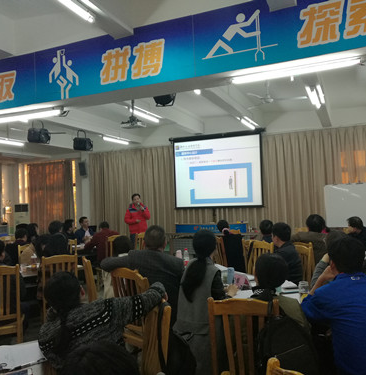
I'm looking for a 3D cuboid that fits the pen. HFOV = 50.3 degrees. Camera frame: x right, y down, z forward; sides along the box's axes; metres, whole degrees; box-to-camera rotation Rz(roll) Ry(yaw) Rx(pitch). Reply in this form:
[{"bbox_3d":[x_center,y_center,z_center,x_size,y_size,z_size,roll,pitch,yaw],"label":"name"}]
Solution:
[{"bbox_3d":[-0.744,0.867,1.906,0.148,0.013,0.013,0,-3,-40],"label":"pen"}]

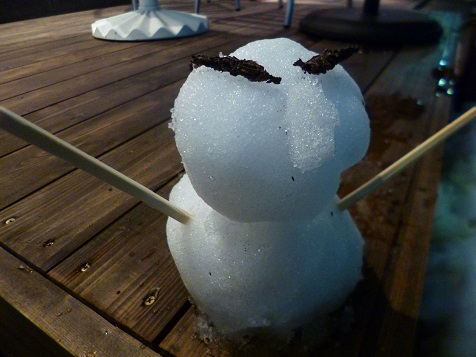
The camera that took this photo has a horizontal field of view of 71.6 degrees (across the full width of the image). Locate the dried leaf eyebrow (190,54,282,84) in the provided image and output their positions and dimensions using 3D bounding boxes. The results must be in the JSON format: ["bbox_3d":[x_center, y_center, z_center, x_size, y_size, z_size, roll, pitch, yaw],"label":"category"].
[{"bbox_3d":[-0.003,-0.051,0.152,0.050,0.007,0.010,23,40,31],"label":"dried leaf eyebrow"}]

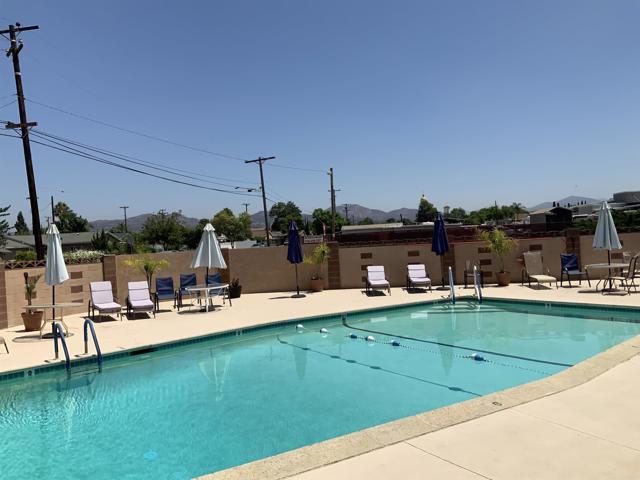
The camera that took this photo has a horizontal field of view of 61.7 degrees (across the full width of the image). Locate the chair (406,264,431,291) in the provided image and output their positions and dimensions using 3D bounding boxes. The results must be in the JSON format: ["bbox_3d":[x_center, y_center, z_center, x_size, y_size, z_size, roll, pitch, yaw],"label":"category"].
[{"bbox_3d":[3.098,1.210,16.993,0.660,0.840,1.850,-3,0,6],"label":"chair"}]

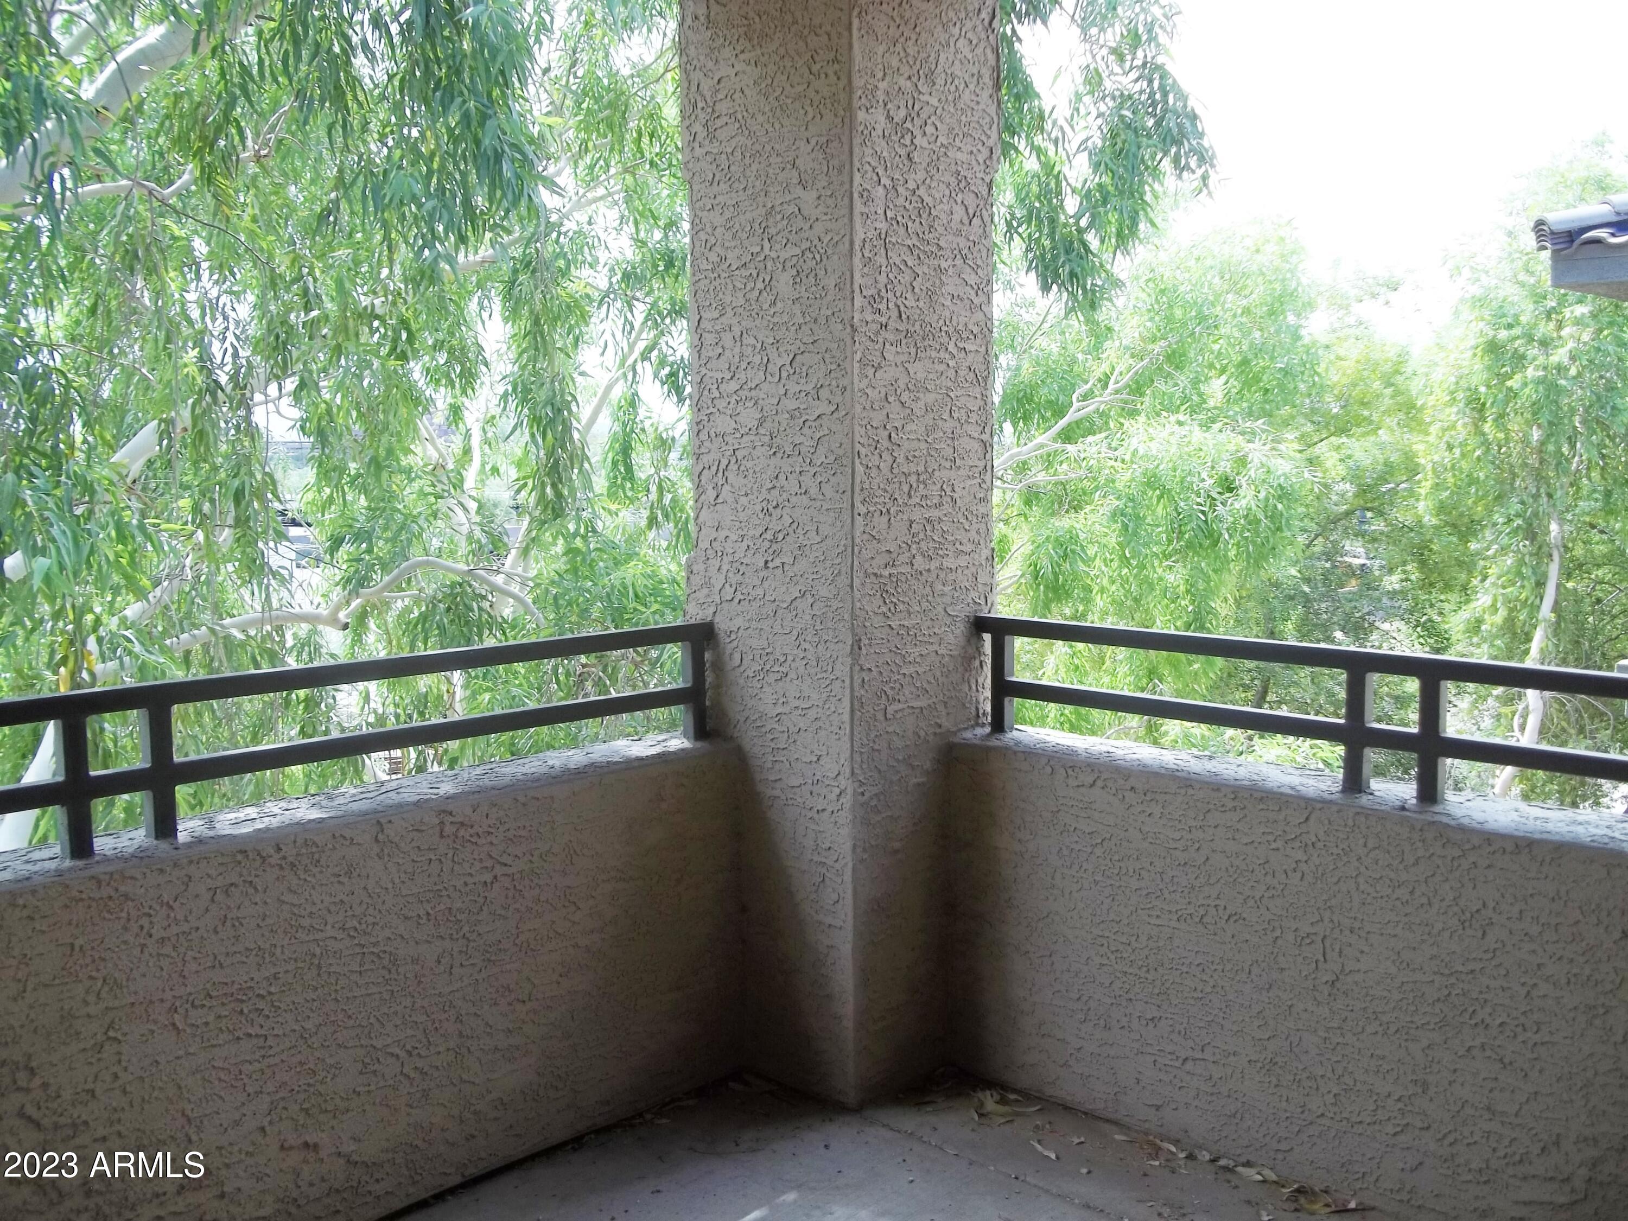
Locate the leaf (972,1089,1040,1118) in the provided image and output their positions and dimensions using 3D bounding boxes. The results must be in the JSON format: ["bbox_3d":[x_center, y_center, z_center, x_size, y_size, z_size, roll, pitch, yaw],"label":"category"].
[{"bbox_3d":[0.423,1.081,3.312,0.145,0.030,0.100,-1,6,0],"label":"leaf"}]

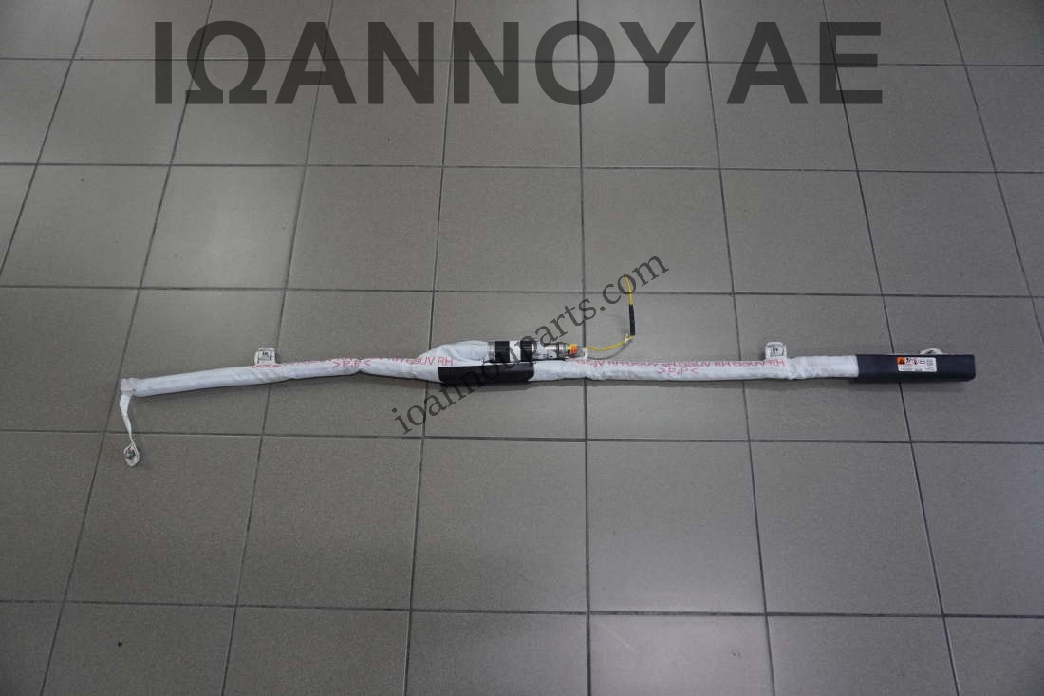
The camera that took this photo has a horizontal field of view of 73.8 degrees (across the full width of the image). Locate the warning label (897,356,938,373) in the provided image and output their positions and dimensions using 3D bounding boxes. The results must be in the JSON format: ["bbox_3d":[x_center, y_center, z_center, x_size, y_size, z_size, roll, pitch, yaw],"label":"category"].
[{"bbox_3d":[0.825,0.035,1.452,0.080,0.002,0.033,0,68,0],"label":"warning label"}]

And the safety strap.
[{"bbox_3d":[-0.809,0.167,1.435,0.036,0.030,0.158,-12,69,-5],"label":"safety strap"}]

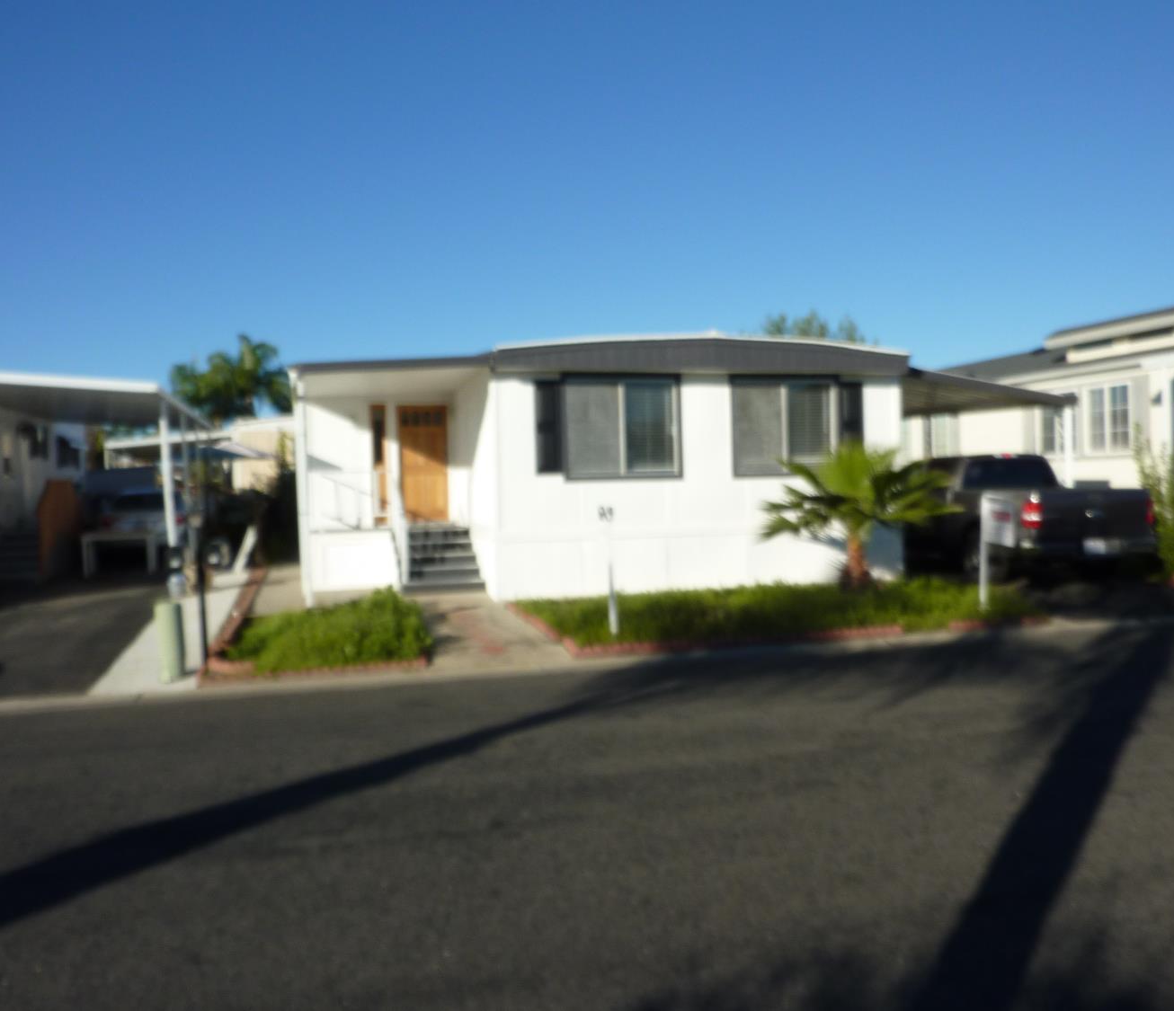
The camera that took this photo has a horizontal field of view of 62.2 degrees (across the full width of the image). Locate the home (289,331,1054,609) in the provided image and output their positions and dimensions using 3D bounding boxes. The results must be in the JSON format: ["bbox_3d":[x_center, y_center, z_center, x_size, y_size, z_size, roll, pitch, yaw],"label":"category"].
[{"bbox_3d":[0.410,-0.751,19.039,11.316,3.550,11.500,-2,2,-14],"label":"home"}]

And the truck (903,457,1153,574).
[{"bbox_3d":[6.603,0.135,16.143,2.020,1.880,5.700,-2,2,-6],"label":"truck"}]

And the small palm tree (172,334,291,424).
[{"bbox_3d":[-9.967,-1.974,28.100,3.700,5.901,3.600,-2,2,-14],"label":"small palm tree"}]

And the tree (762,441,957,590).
[{"bbox_3d":[3.664,0.109,13.157,2.400,1.967,2.250,-2,2,-14],"label":"tree"}]

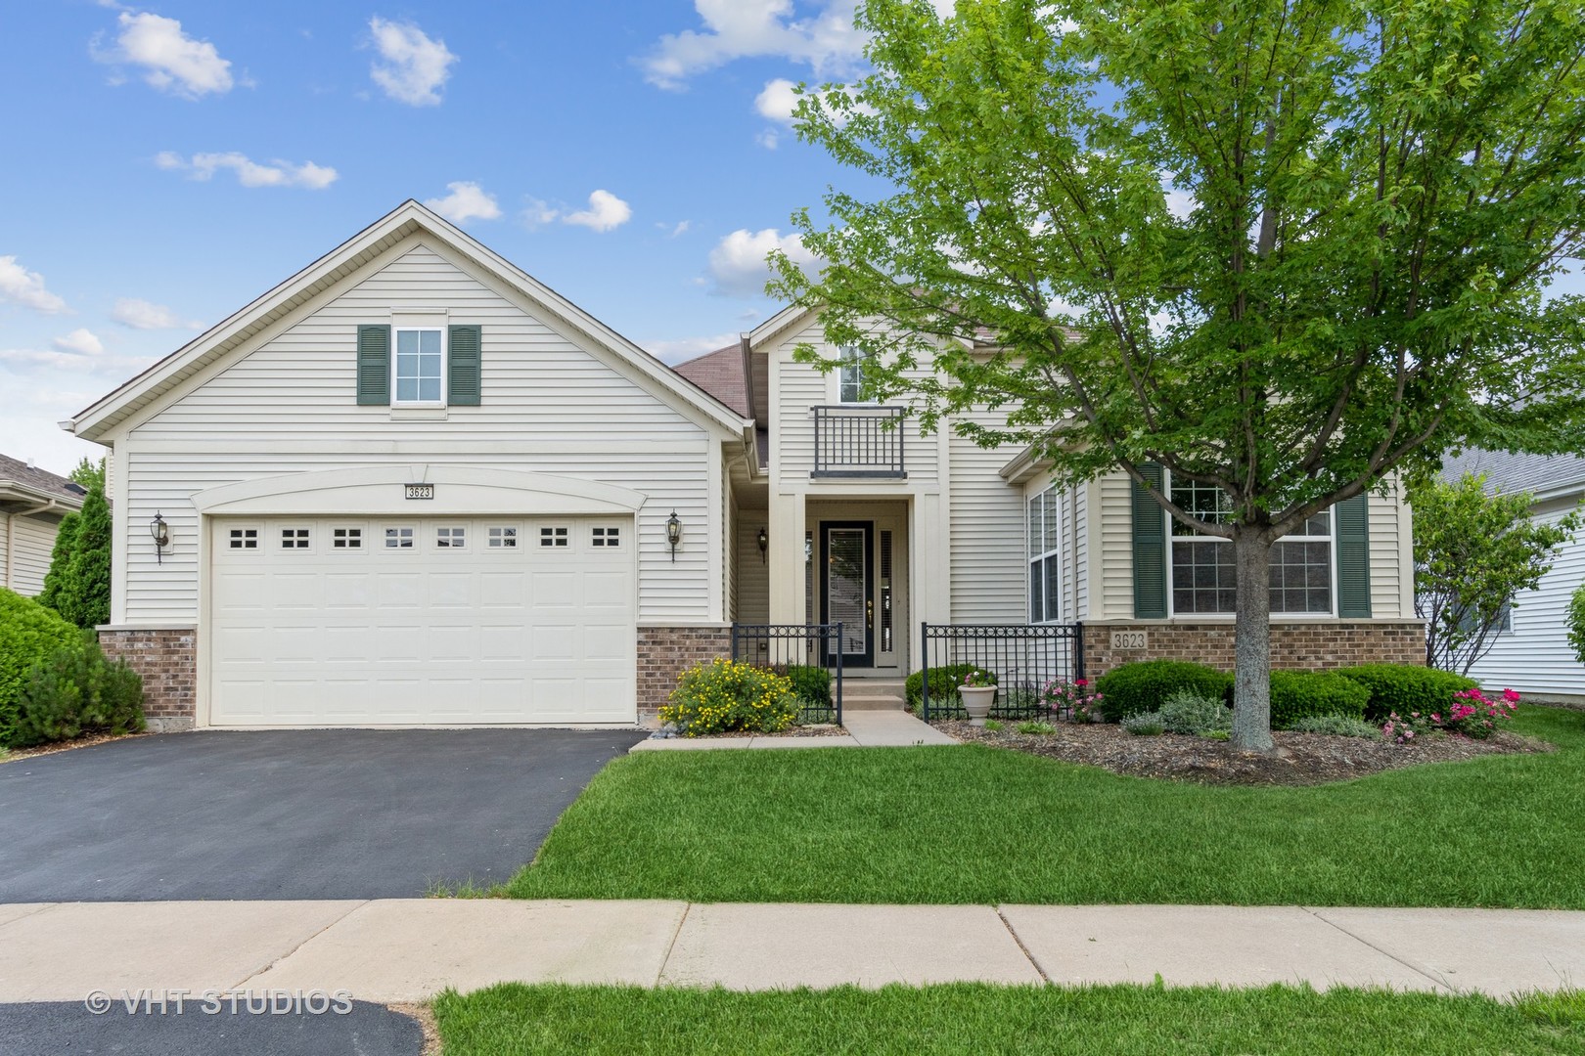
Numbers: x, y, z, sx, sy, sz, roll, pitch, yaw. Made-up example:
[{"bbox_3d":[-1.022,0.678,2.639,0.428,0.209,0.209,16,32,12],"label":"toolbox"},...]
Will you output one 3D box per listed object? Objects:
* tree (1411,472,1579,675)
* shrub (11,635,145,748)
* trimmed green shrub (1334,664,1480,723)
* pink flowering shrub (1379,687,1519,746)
[{"bbox_3d":[8.850,0.880,12.500,2.350,3.100,2.250,0,-5,0],"label":"tree"},{"bbox_3d":[-7.330,1.620,9.950,1.200,1.050,1.150,0,-5,0],"label":"shrub"},{"bbox_3d":[6.560,1.790,10.350,1.450,0.680,1.200,0,-5,0],"label":"trimmed green shrub"},{"bbox_3d":[6.460,1.830,9.500,1.250,0.530,0.800,0,-5,0],"label":"pink flowering shrub"}]

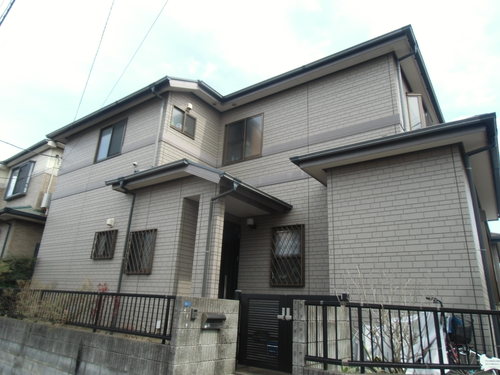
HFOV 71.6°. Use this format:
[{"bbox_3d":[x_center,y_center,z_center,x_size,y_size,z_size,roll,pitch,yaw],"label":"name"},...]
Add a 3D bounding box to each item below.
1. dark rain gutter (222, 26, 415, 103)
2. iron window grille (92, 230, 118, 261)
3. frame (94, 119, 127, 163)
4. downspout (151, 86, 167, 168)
[{"bbox_3d":[1.197,-2.647,7.799,4.547,0.137,0.137,-10,-22,34],"label":"dark rain gutter"},{"bbox_3d":[-3.279,1.295,7.777,0.793,0.637,0.081,-10,-22,34],"label":"iron window grille"},{"bbox_3d":[-3.631,-1.214,9.024,1.235,0.975,0.110,-10,-22,34],"label":"frame"},{"bbox_3d":[-2.222,-1.386,7.786,0.101,1.828,0.398,-10,-22,34],"label":"downspout"}]

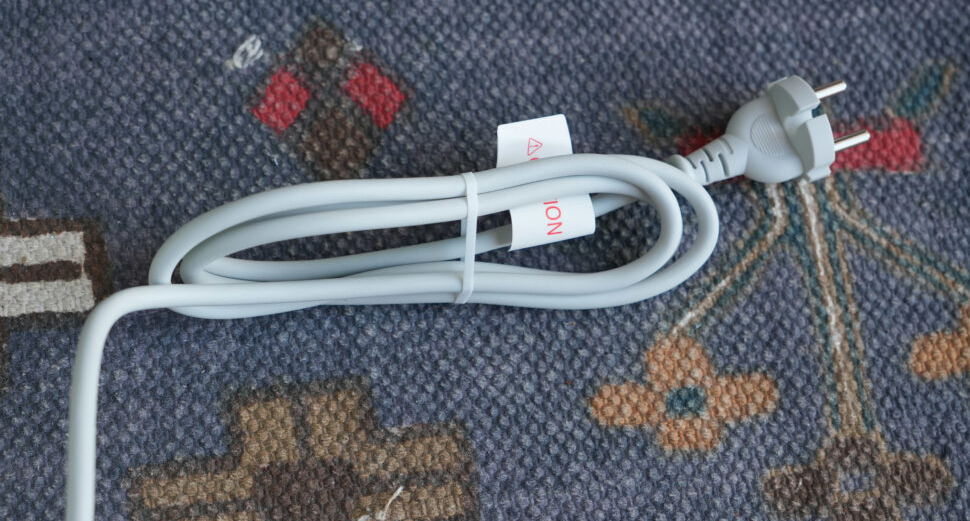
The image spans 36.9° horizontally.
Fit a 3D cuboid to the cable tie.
[{"bbox_3d":[-0.005,-0.008,0.468,0.004,0.014,0.043,5,72,-8],"label":"cable tie"}]

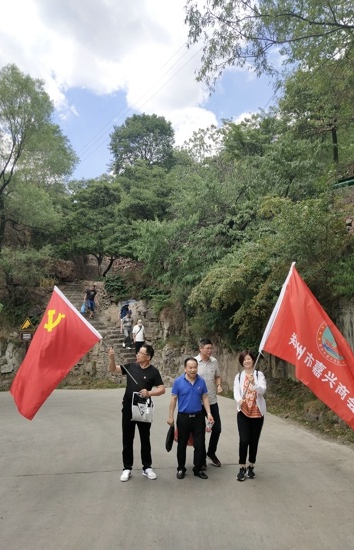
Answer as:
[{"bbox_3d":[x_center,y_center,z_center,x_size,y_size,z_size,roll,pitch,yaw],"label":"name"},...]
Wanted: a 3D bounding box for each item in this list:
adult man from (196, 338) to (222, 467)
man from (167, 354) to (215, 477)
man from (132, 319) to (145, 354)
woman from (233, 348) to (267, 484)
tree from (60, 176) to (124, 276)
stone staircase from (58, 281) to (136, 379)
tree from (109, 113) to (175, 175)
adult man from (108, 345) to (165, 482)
[{"bbox_3d":[0.417,1.827,6.860,0.460,1.794,0.420,3,-8,-20],"label":"adult man"},{"bbox_3d":[0.177,1.884,6.353,0.580,1.545,0.420,1,-8,-8],"label":"man"},{"bbox_3d":[-1.484,2.574,18.479,0.500,1.690,0.420,1,-8,-10],"label":"man"},{"bbox_3d":[0.957,1.837,6.314,0.430,1.627,0.400,0,-8,-3],"label":"woman"},{"bbox_3d":[-4.965,-2.903,28.404,3.900,6.037,3.900,0,-8,0],"label":"tree"},{"bbox_3d":[-3.943,2.175,22.400,2.300,4.935,10.539,3,-8,-24],"label":"stone staircase"},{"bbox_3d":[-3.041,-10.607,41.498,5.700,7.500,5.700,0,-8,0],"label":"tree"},{"bbox_3d":[-0.529,1.787,6.293,0.740,1.720,0.500,-1,-8,5],"label":"adult man"}]

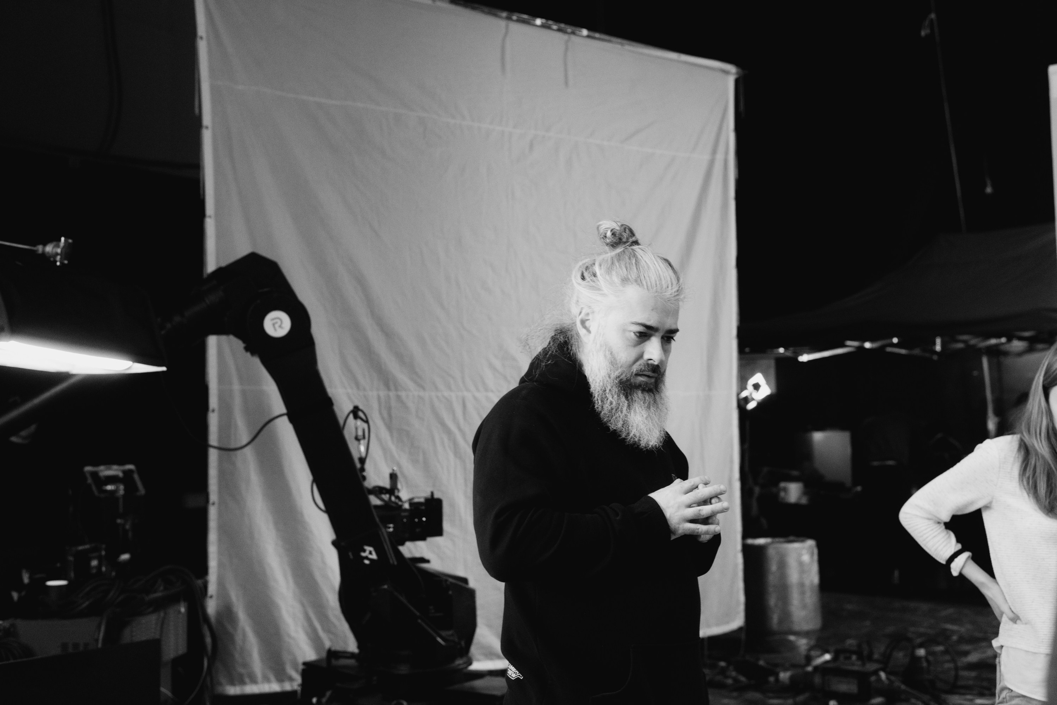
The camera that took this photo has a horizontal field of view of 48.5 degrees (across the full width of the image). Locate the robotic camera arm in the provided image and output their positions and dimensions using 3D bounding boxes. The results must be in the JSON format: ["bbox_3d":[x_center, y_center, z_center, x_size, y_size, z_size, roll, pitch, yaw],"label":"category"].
[{"bbox_3d":[-0.718,0.379,3.950,1.060,1.400,0.480,-1,-3,0],"label":"robotic camera arm"}]

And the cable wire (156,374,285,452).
[{"bbox_3d":[-1.026,0.201,3.950,0.430,0.260,0.090,-1,-3,0],"label":"cable wire"}]

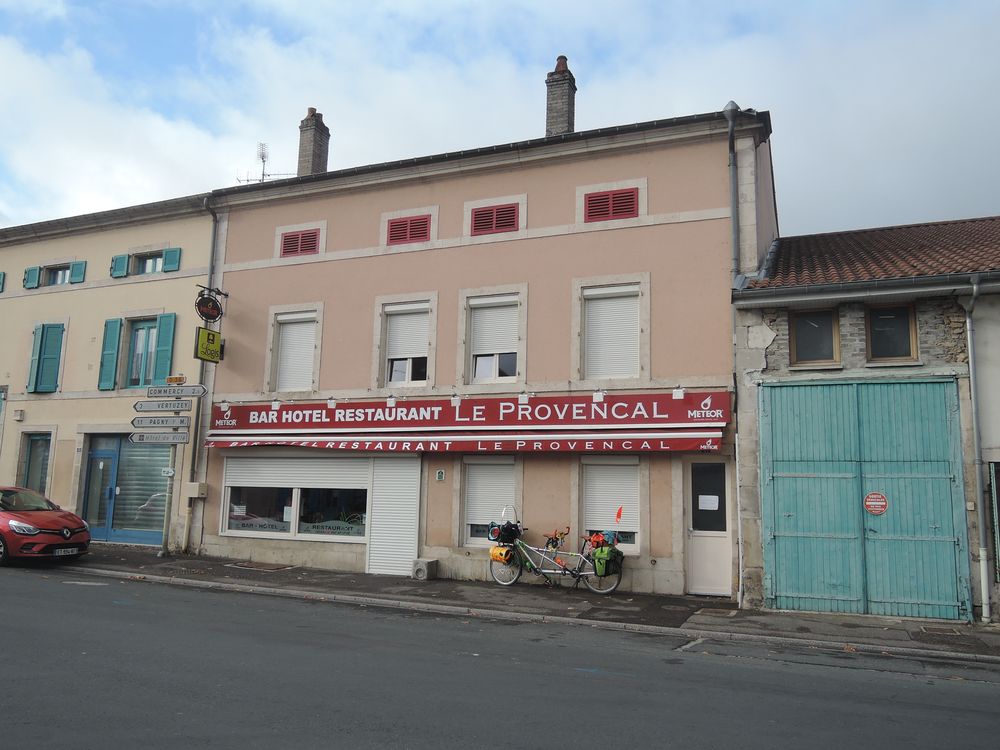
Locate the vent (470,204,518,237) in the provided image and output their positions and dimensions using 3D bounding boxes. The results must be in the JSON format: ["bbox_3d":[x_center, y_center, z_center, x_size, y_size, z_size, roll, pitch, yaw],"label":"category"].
[{"bbox_3d":[-0.084,-3.065,16.061,1.005,0.546,0.070,-2,-10,22],"label":"vent"}]

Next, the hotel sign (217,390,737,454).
[{"bbox_3d":[-1.264,0.981,15.596,11.050,1.040,0.420,-2,-10,22],"label":"hotel sign"}]

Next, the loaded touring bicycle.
[{"bbox_3d":[0.945,2.990,14.069,2.480,1.440,0.650,-4,-10,29],"label":"loaded touring bicycle"}]

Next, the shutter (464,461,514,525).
[{"bbox_3d":[-0.162,2.180,15.037,1.030,1.190,0.130,-2,-9,22],"label":"shutter"}]

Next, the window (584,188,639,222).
[{"bbox_3d":[2.065,-3.141,14.989,1.024,0.558,0.100,-2,-10,23],"label":"window"}]

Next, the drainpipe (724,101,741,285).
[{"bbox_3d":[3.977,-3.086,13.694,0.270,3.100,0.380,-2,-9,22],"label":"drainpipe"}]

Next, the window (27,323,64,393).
[{"bbox_3d":[-11.215,-0.416,19.922,1.030,1.710,0.180,-3,-9,24],"label":"window"}]

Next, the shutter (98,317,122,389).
[{"bbox_3d":[-9.315,-0.473,19.403,0.524,1.739,0.060,-2,-10,22],"label":"shutter"}]

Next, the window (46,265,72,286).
[{"bbox_3d":[-11.291,-2.549,20.712,0.874,0.561,0.160,-2,-10,23],"label":"window"}]

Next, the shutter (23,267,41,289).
[{"bbox_3d":[-11.882,-2.480,20.554,0.510,0.540,0.050,-3,-9,24],"label":"shutter"}]

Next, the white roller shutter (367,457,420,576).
[{"bbox_3d":[-2.101,2.786,15.973,1.066,2.260,0.100,-2,-10,22],"label":"white roller shutter"}]

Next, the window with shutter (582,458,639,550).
[{"bbox_3d":[1.960,2.294,14.219,1.070,1.672,0.180,-2,-10,23],"label":"window with shutter"}]

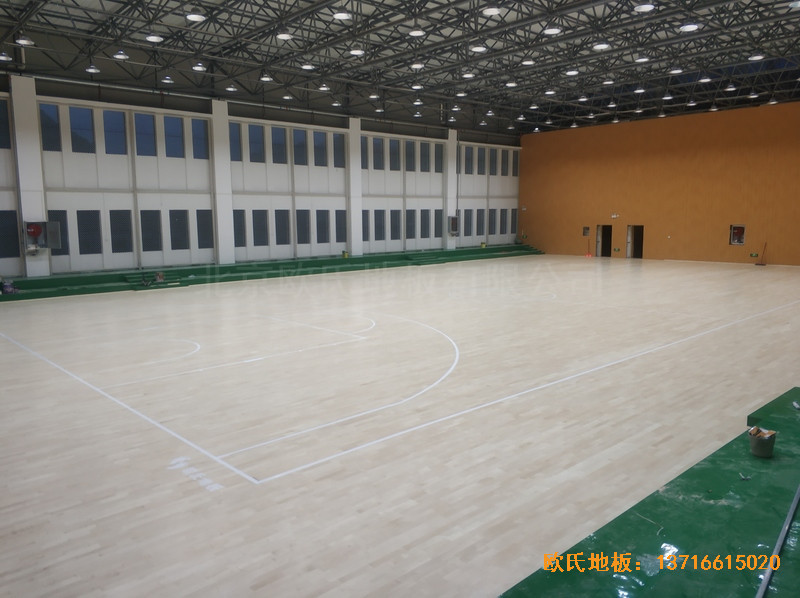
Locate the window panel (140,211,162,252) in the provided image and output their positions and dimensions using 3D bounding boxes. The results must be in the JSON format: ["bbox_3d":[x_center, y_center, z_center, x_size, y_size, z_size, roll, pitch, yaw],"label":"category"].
[{"bbox_3d":[-10.216,-2.798,25.647,0.810,1.660,0.100,-8,11,-43],"label":"window panel"}]

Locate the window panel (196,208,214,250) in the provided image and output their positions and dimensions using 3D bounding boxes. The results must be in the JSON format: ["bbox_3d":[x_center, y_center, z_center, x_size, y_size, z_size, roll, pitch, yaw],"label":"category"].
[{"bbox_3d":[-8.751,-3.117,28.052,0.820,1.710,0.100,-8,10,-43],"label":"window panel"}]

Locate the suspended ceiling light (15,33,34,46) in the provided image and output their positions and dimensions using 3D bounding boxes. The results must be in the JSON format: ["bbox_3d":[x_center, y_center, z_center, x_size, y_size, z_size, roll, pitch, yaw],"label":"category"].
[{"bbox_3d":[-10.380,-7.232,17.254,0.450,0.300,0.450,-8,10,-43],"label":"suspended ceiling light"}]

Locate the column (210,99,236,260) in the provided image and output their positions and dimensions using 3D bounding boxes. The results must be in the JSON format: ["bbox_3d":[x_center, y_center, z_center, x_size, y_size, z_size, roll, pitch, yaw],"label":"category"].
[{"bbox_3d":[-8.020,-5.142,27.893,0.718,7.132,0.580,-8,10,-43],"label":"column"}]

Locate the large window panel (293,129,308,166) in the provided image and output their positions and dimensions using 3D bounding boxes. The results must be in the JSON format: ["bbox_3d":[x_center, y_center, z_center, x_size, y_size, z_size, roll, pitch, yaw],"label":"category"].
[{"bbox_3d":[-4.903,-7.438,30.699,0.790,1.707,0.100,-8,10,-43],"label":"large window panel"}]

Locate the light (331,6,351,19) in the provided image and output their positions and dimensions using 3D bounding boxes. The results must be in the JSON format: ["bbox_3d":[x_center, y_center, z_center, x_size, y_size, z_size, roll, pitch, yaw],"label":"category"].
[{"bbox_3d":[-1.409,-7.039,15.238,0.450,0.300,0.450,0,8,0],"label":"light"}]

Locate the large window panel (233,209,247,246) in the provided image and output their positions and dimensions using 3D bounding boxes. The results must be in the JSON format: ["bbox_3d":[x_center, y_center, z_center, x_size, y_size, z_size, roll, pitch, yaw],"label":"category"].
[{"bbox_3d":[-7.510,-3.236,28.769,0.820,1.681,0.100,-8,10,-43],"label":"large window panel"}]

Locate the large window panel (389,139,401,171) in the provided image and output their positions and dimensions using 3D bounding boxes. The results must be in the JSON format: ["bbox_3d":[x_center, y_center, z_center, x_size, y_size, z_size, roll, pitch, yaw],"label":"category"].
[{"bbox_3d":[-0.279,-7.927,34.463,0.770,1.670,0.100,-8,11,-43],"label":"large window panel"}]

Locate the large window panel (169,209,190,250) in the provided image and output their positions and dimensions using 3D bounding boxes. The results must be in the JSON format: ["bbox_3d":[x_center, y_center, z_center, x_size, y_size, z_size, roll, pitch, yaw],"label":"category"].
[{"bbox_3d":[-9.511,-2.970,26.911,0.823,1.685,0.100,-8,10,-43],"label":"large window panel"}]

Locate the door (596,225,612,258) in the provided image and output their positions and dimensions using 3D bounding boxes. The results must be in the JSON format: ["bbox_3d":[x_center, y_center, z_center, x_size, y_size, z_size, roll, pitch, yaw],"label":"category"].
[{"bbox_3d":[12.545,-3.562,38.375,0.100,1.970,1.000,-8,11,-43],"label":"door"}]

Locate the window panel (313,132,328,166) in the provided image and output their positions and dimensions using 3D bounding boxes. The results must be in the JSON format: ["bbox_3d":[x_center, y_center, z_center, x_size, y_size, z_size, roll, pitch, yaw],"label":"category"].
[{"bbox_3d":[-4.067,-7.666,31.896,0.830,1.720,0.100,-8,10,-43],"label":"window panel"}]

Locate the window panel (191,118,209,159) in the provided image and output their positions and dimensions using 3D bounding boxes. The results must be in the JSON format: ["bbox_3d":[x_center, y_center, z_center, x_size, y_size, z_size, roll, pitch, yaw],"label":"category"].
[{"bbox_3d":[-8.883,-7.131,27.907,0.777,1.693,0.100,-8,10,-43],"label":"window panel"}]

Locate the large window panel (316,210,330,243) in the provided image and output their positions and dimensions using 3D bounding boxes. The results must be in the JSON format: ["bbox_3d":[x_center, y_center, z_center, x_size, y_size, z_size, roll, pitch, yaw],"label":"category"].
[{"bbox_3d":[-4.005,-3.760,32.445,0.820,1.710,0.100,-8,10,-43],"label":"large window panel"}]

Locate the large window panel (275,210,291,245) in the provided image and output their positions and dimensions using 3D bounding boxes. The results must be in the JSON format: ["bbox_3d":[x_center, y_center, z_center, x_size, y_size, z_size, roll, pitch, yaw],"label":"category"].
[{"bbox_3d":[-5.846,-3.585,31.231,0.841,1.702,0.100,-8,10,-43],"label":"large window panel"}]

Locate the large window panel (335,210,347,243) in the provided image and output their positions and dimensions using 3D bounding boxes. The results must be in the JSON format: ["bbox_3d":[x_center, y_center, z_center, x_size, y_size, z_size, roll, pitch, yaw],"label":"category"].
[{"bbox_3d":[-3.148,-3.926,33.747,0.795,1.715,0.100,-8,10,-43],"label":"large window panel"}]

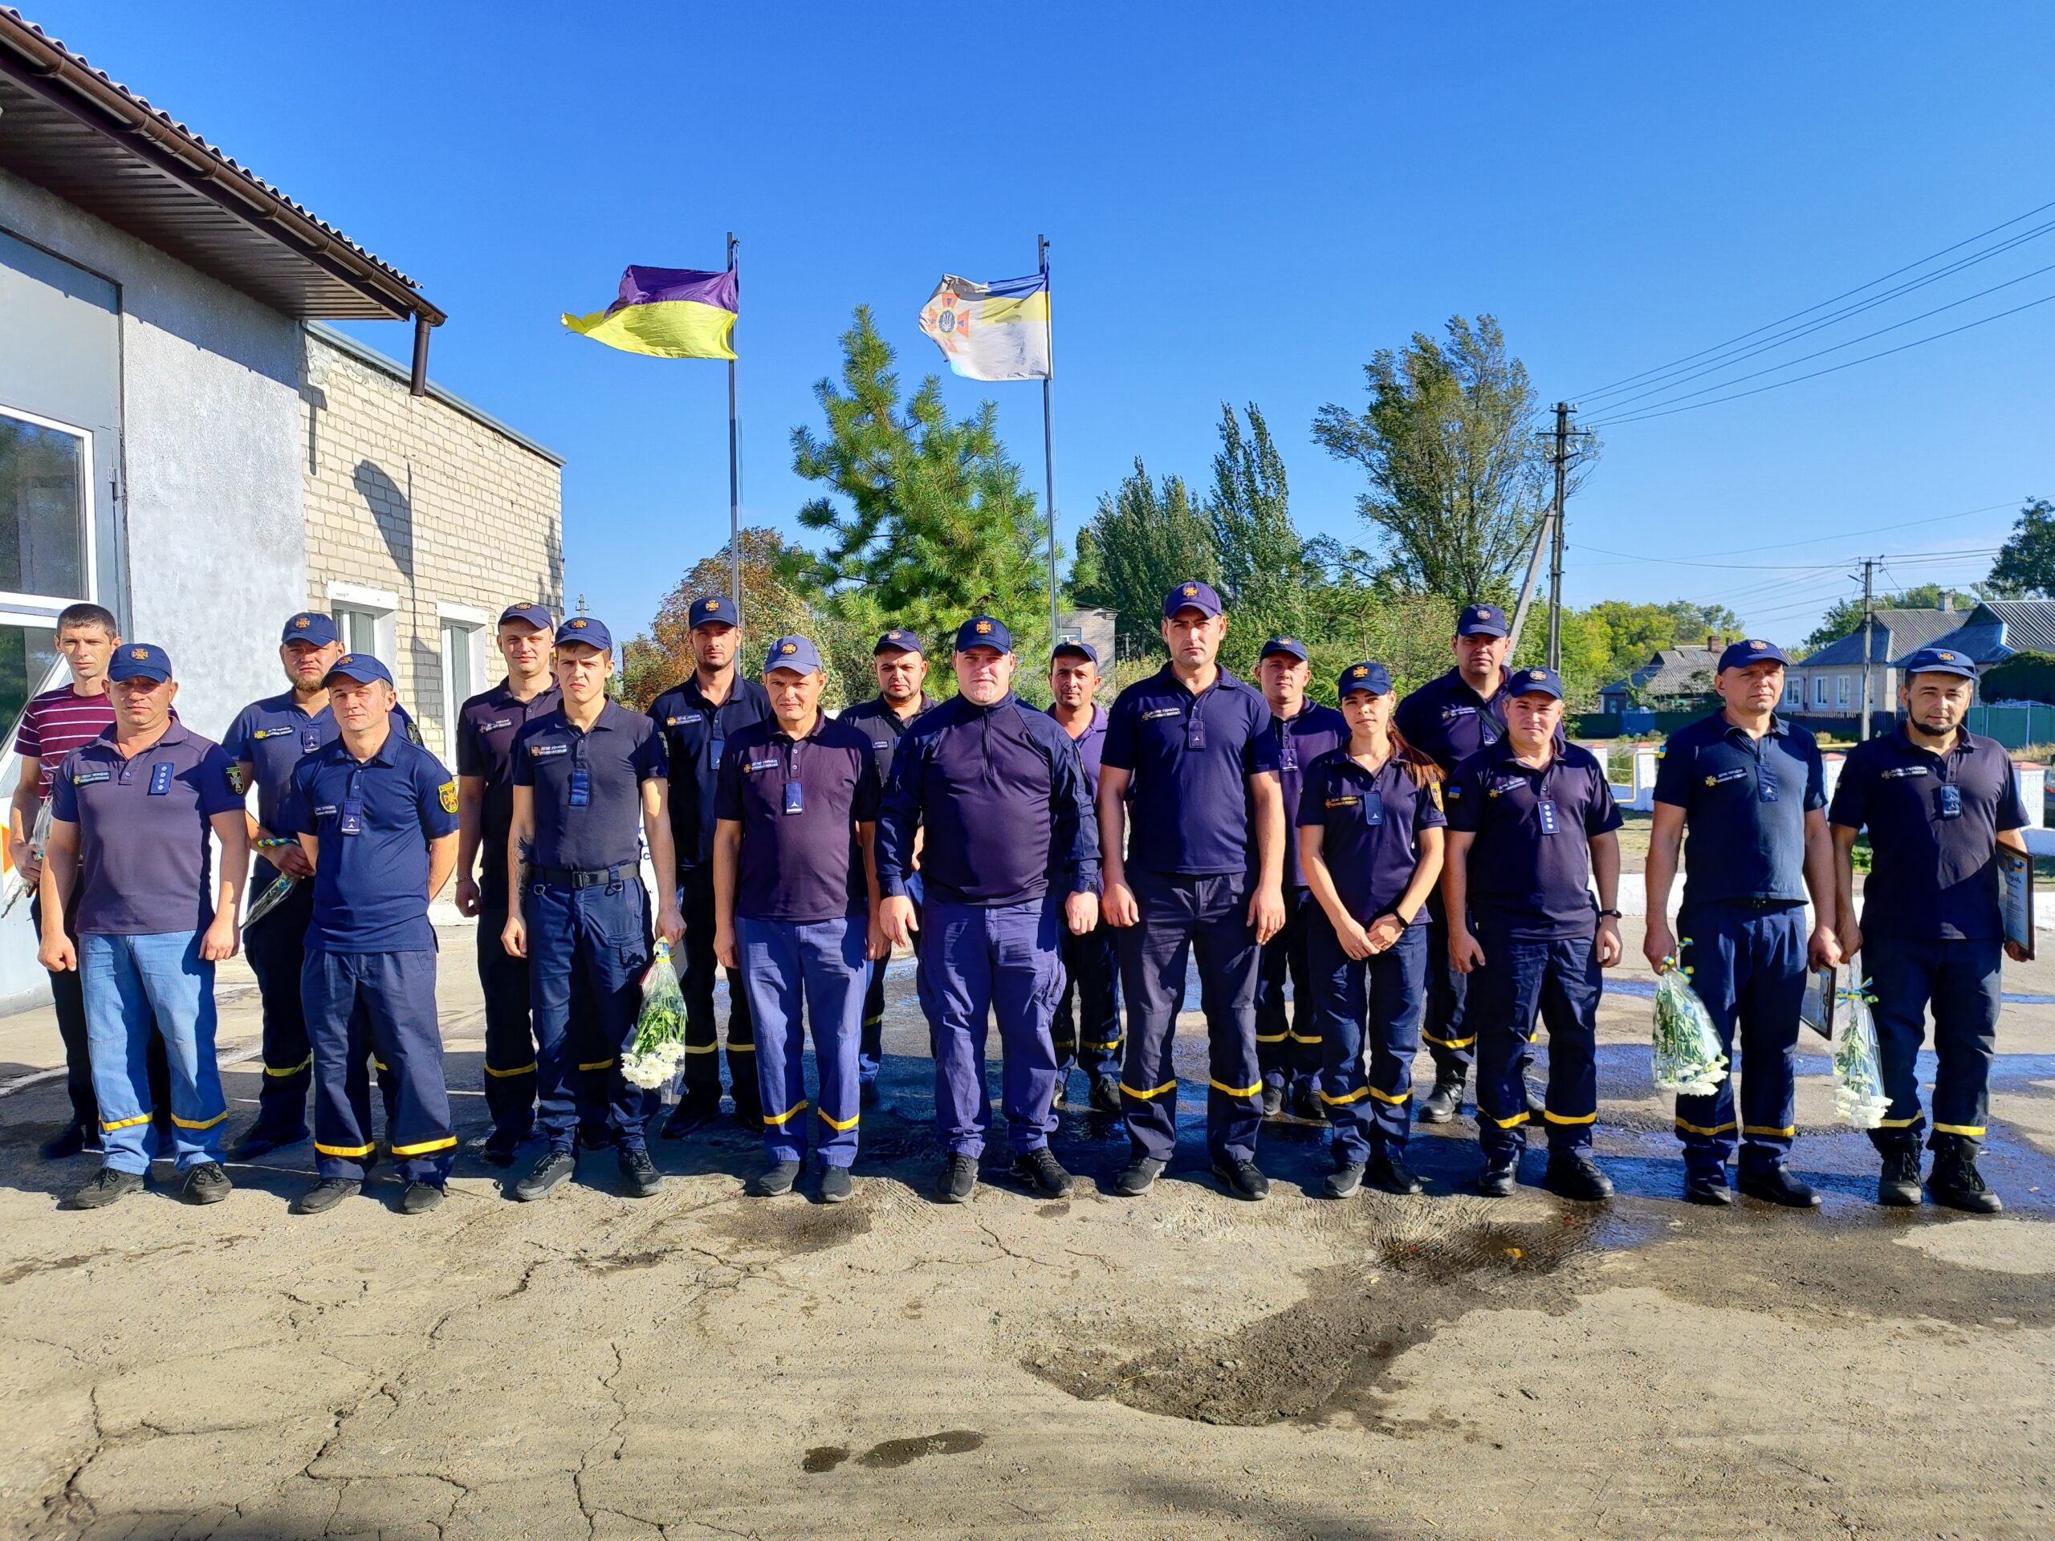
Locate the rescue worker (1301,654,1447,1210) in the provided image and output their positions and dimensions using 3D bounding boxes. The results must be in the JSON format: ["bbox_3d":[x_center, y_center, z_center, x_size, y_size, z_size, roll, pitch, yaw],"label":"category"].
[{"bbox_3d":[1.114,0.503,4.611,0.470,1.702,0.360,1,3,16],"label":"rescue worker"}]

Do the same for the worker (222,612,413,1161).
[{"bbox_3d":[-2.478,0.383,4.992,0.570,1.877,0.420,0,3,-5],"label":"worker"}]

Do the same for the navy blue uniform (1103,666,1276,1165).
[{"bbox_3d":[0.519,0.470,4.542,0.560,1.607,0.320,0,3,0],"label":"navy blue uniform"}]

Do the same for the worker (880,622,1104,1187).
[{"bbox_3d":[-0.126,0.434,4.566,0.680,1.842,0.400,0,3,0],"label":"worker"}]

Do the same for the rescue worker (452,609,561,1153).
[{"bbox_3d":[-1.740,0.373,4.940,0.540,1.891,0.360,0,3,-2],"label":"rescue worker"}]

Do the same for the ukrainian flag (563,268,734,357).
[{"bbox_3d":[-3.341,-4.035,12.566,1.580,0.823,0.350,0,3,5],"label":"ukrainian flag"}]

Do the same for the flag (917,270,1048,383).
[{"bbox_3d":[-0.372,-3.739,12.000,1.150,0.900,0.300,0,3,0],"label":"flag"}]

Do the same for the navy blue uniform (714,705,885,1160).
[{"bbox_3d":[-0.730,0.547,4.548,0.520,1.456,0.310,-1,3,-6],"label":"navy blue uniform"}]

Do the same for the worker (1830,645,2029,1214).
[{"bbox_3d":[2.786,0.477,4.428,0.570,1.722,0.380,0,3,10],"label":"worker"}]

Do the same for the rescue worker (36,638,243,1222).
[{"bbox_3d":[-2.797,0.469,4.508,0.600,1.739,0.370,-1,3,-7],"label":"rescue worker"}]

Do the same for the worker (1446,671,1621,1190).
[{"bbox_3d":[1.600,0.502,4.544,0.550,1.672,0.360,0,3,4],"label":"worker"}]

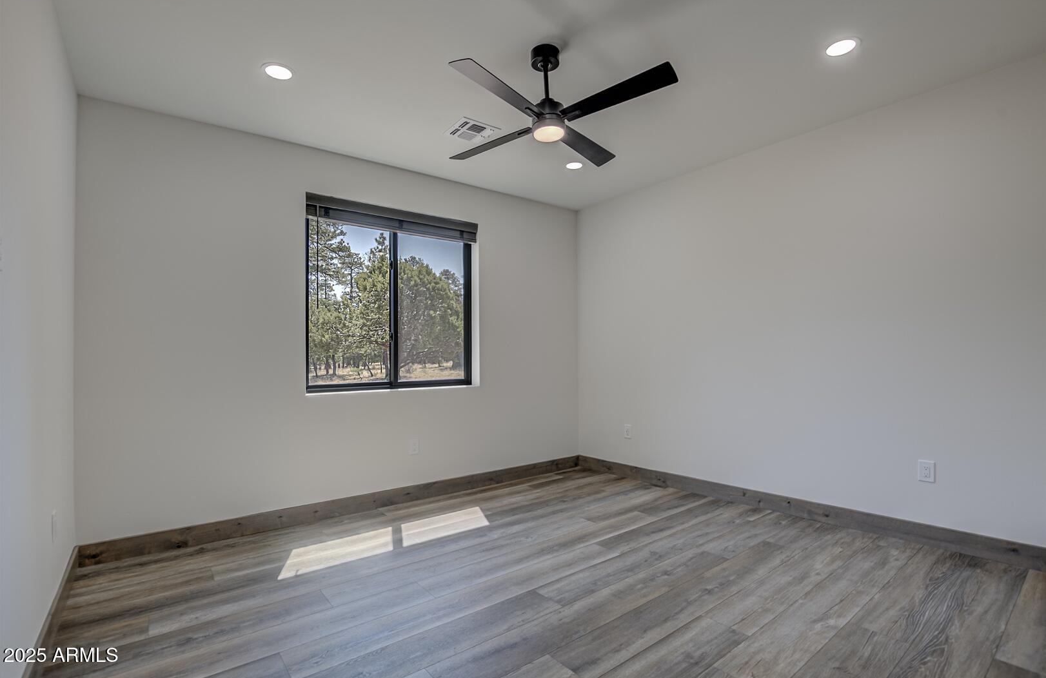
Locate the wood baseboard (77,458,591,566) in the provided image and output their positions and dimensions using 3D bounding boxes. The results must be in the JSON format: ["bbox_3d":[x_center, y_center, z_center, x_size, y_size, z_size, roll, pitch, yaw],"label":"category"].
[{"bbox_3d":[-0.985,1.276,3.815,3.877,0.128,0.020,1,-3,-37],"label":"wood baseboard"}]

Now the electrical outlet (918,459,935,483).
[{"bbox_3d":[2.436,0.801,2.804,0.010,0.120,0.074,1,-3,-39],"label":"electrical outlet"}]

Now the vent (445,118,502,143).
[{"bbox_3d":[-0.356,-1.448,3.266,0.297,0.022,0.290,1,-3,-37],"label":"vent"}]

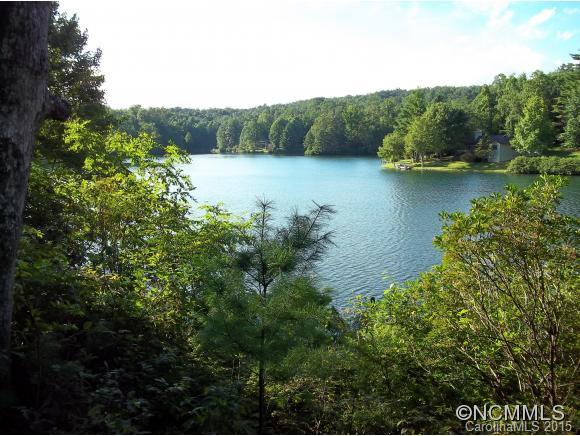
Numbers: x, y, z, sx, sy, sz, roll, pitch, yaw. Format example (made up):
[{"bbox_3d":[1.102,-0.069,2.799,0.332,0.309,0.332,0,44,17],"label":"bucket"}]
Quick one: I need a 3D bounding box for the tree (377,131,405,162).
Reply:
[{"bbox_3d":[18.350,-12.970,98.000,5.110,6.030,4.960,0,8,0],"label":"tree"}]

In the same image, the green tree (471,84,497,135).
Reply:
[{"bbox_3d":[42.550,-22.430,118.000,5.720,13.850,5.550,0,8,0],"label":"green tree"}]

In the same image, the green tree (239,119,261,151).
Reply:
[{"bbox_3d":[-16.930,-35.250,230.000,10.290,14.790,9.980,0,8,0],"label":"green tree"}]

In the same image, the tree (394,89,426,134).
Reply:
[{"bbox_3d":[25.820,-20.570,115.000,6.860,14.360,6.650,0,8,0],"label":"tree"}]

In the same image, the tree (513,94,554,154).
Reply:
[{"bbox_3d":[44.470,-16.980,98.000,7.670,11.140,7.440,0,8,0],"label":"tree"}]

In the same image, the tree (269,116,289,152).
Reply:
[{"bbox_3d":[-4.760,-34.340,222.000,8.270,15.310,8.030,0,8,0],"label":"tree"}]

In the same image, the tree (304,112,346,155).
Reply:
[{"bbox_3d":[13.760,-32.560,208.000,16.280,16.670,15.790,0,8,0],"label":"tree"}]

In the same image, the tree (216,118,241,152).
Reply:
[{"bbox_3d":[-26.930,-36.020,235.000,10.510,15.110,10.200,0,8,0],"label":"tree"}]

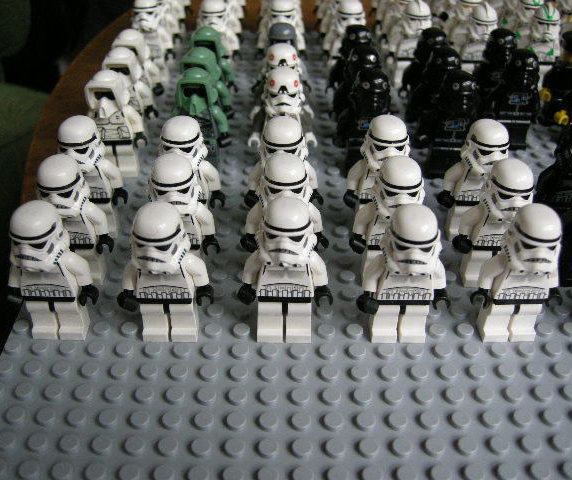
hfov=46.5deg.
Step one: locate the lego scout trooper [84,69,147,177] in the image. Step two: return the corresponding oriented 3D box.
[{"bbox_3d":[-0.065,-0.043,0.248,0.025,0.043,0.015,0,36,-1],"label":"lego scout trooper"}]

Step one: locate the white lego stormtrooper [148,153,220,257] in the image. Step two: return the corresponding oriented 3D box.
[{"bbox_3d":[-0.033,-0.005,0.198,0.025,0.043,0.014,0,36,-1],"label":"white lego stormtrooper"}]

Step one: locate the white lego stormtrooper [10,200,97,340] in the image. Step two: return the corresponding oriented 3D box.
[{"bbox_3d":[-0.064,0.009,0.178,0.025,0.043,0.014,0,36,-1],"label":"white lego stormtrooper"}]

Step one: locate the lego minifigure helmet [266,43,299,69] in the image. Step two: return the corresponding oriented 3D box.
[{"bbox_3d":[-0.001,-0.069,0.260,0.015,0.015,0.015,0,36,-1],"label":"lego minifigure helmet"}]

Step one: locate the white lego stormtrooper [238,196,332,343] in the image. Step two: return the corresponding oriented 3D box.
[{"bbox_3d":[0.000,0.010,0.175,0.025,0.043,0.015,0,36,-1],"label":"white lego stormtrooper"}]

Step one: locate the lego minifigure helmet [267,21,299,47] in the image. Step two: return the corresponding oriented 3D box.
[{"bbox_3d":[-0.001,-0.085,0.278,0.012,0.010,0.013,0,36,-1],"label":"lego minifigure helmet"}]

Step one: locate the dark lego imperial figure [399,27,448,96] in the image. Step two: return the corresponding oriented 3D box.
[{"bbox_3d":[0.062,-0.071,0.289,0.025,0.043,0.014,0,36,-1],"label":"dark lego imperial figure"}]

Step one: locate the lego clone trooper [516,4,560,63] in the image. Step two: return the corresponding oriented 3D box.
[{"bbox_3d":[0.121,-0.091,0.321,0.025,0.044,0.015,0,36,-1],"label":"lego clone trooper"}]

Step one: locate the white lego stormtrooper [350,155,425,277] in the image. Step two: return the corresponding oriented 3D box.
[{"bbox_3d":[0.032,-0.004,0.195,0.025,0.043,0.015,0,36,-1],"label":"white lego stormtrooper"}]

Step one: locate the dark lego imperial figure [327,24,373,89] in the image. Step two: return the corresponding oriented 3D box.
[{"bbox_3d":[0.031,-0.071,0.289,0.025,0.043,0.015,0,36,-1],"label":"dark lego imperial figure"}]

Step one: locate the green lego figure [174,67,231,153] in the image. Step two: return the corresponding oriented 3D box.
[{"bbox_3d":[-0.033,-0.044,0.249,0.025,0.043,0.014,0,36,-1],"label":"green lego figure"}]

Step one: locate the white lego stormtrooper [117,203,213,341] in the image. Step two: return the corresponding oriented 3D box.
[{"bbox_3d":[-0.032,0.009,0.175,0.025,0.043,0.015,0,36,-1],"label":"white lego stormtrooper"}]

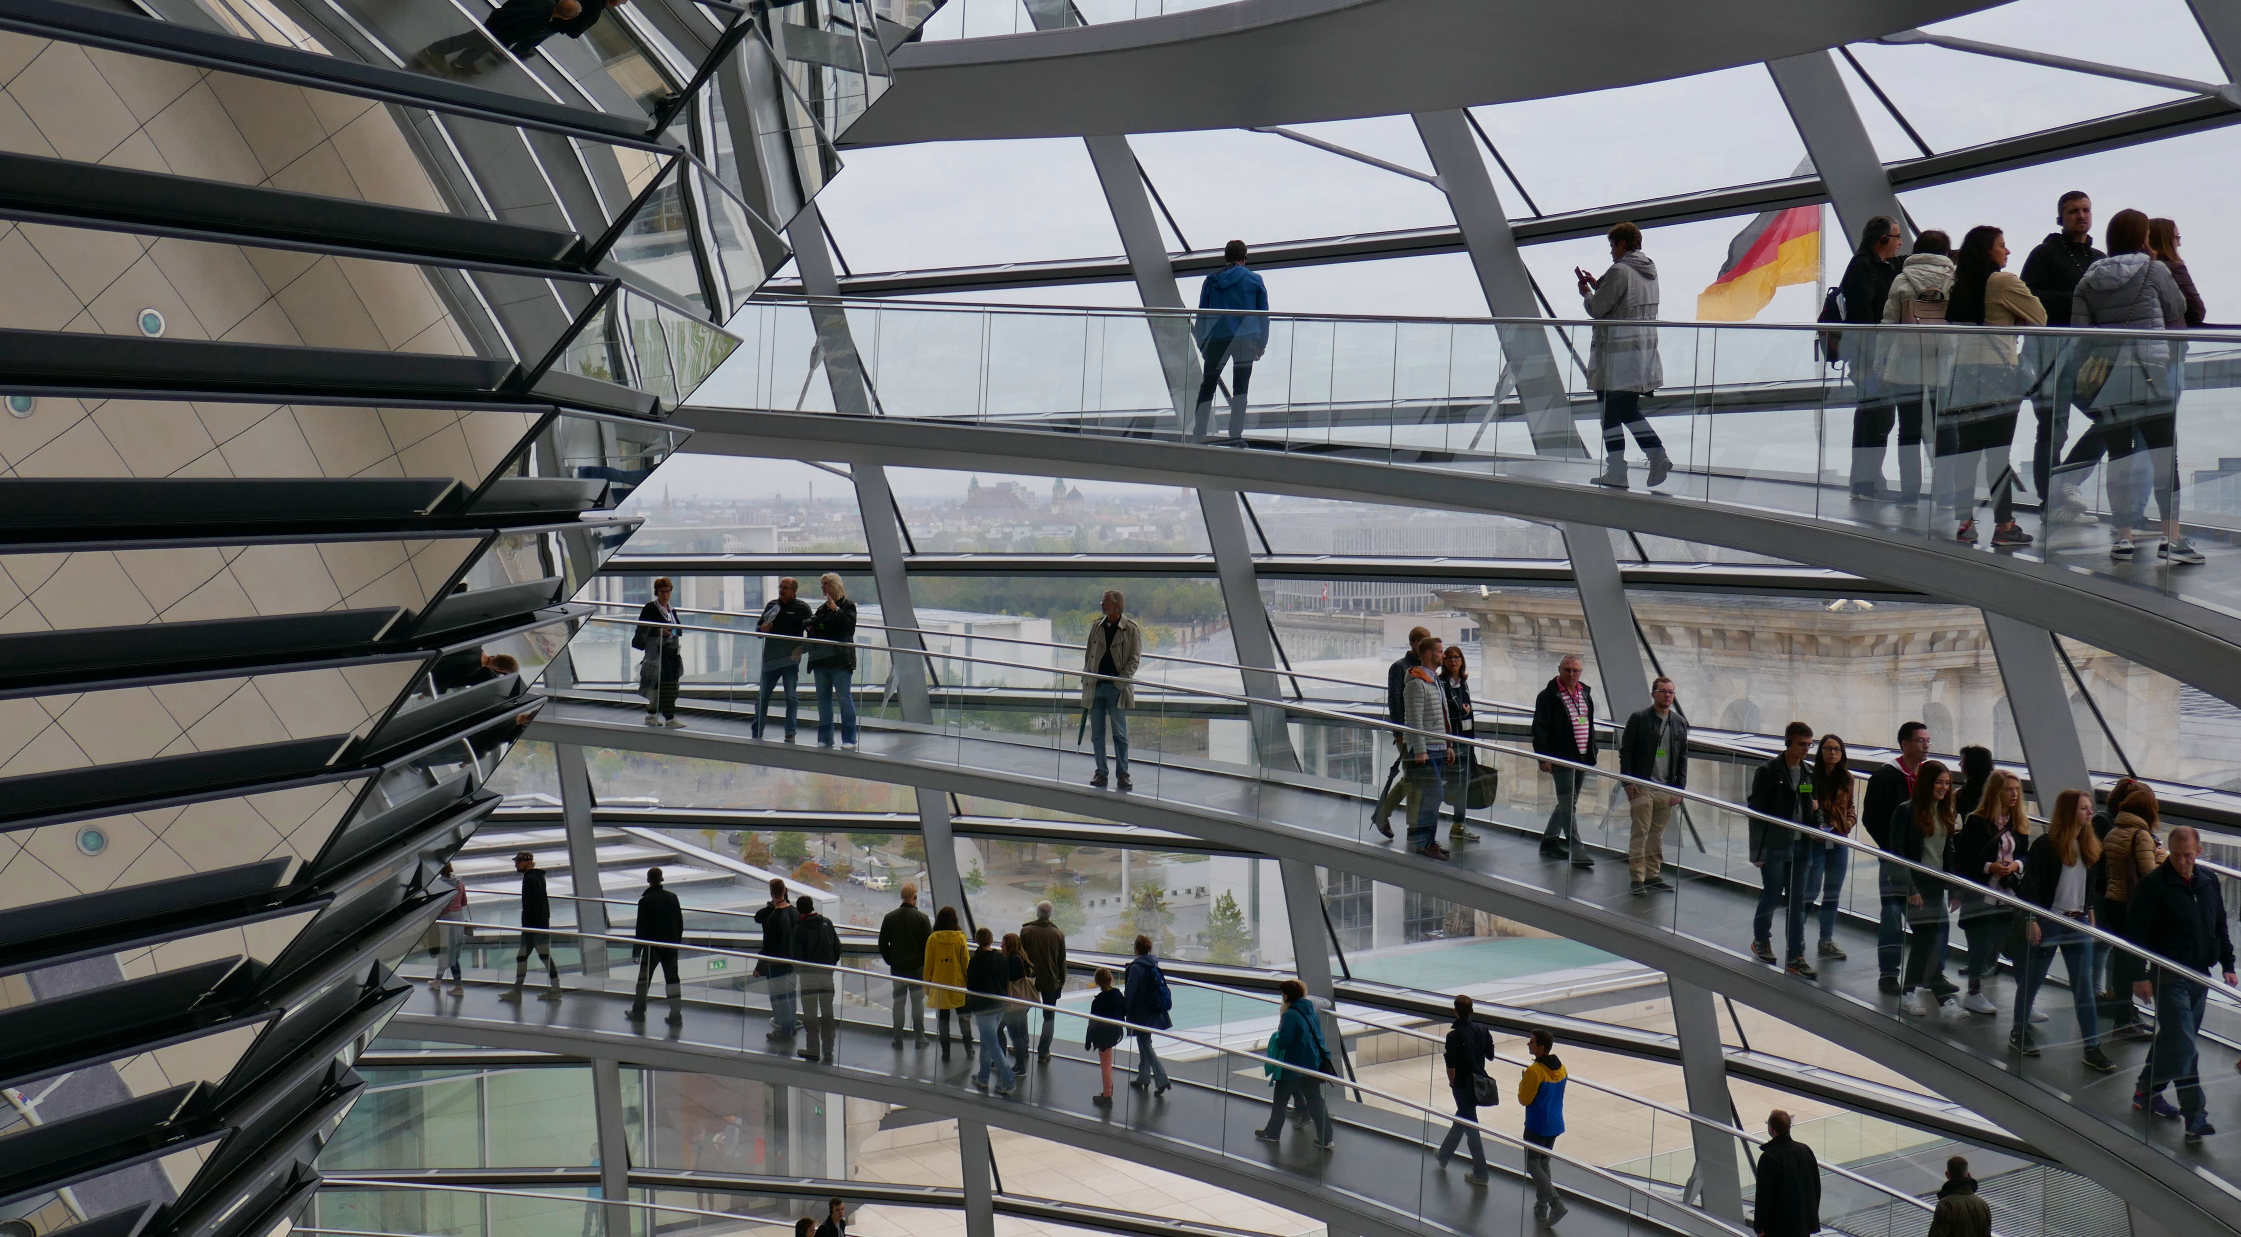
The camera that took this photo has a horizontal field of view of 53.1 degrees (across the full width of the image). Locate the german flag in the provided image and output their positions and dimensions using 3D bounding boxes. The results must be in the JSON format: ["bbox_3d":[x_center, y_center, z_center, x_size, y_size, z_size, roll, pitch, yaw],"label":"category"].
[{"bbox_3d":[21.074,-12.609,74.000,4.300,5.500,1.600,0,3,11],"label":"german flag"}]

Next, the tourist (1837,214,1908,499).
[{"bbox_3d":[4.754,-1.648,14.200,0.440,1.800,0.540,0,3,0],"label":"tourist"}]

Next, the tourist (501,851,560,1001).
[{"bbox_3d":[-6.958,3.622,26.390,0.740,1.729,0.460,0,3,6],"label":"tourist"}]

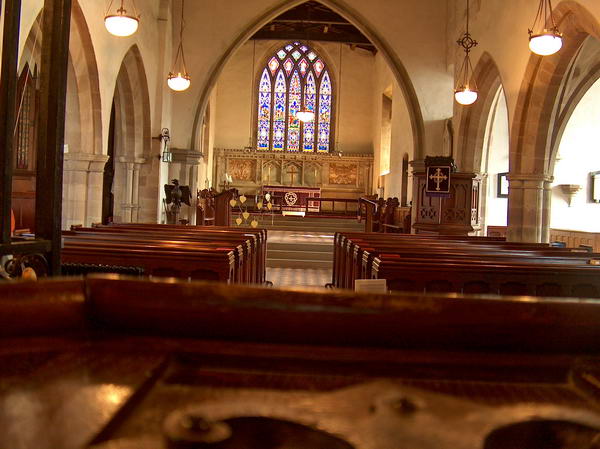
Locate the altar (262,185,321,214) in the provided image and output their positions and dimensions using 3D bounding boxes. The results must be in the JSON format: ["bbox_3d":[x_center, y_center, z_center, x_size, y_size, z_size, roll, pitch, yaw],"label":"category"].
[{"bbox_3d":[-0.306,-0.925,24.500,2.150,0.980,0.800,2,2,0],"label":"altar"}]

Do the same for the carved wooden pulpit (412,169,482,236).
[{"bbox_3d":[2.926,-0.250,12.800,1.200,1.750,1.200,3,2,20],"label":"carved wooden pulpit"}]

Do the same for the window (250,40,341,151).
[{"bbox_3d":[-0.177,-5.053,25.200,3.350,4.200,0.350,2,2,0],"label":"window"}]

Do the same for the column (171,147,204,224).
[{"bbox_3d":[-2.546,-0.566,14.500,0.720,2.300,0.750,2,2,0],"label":"column"}]

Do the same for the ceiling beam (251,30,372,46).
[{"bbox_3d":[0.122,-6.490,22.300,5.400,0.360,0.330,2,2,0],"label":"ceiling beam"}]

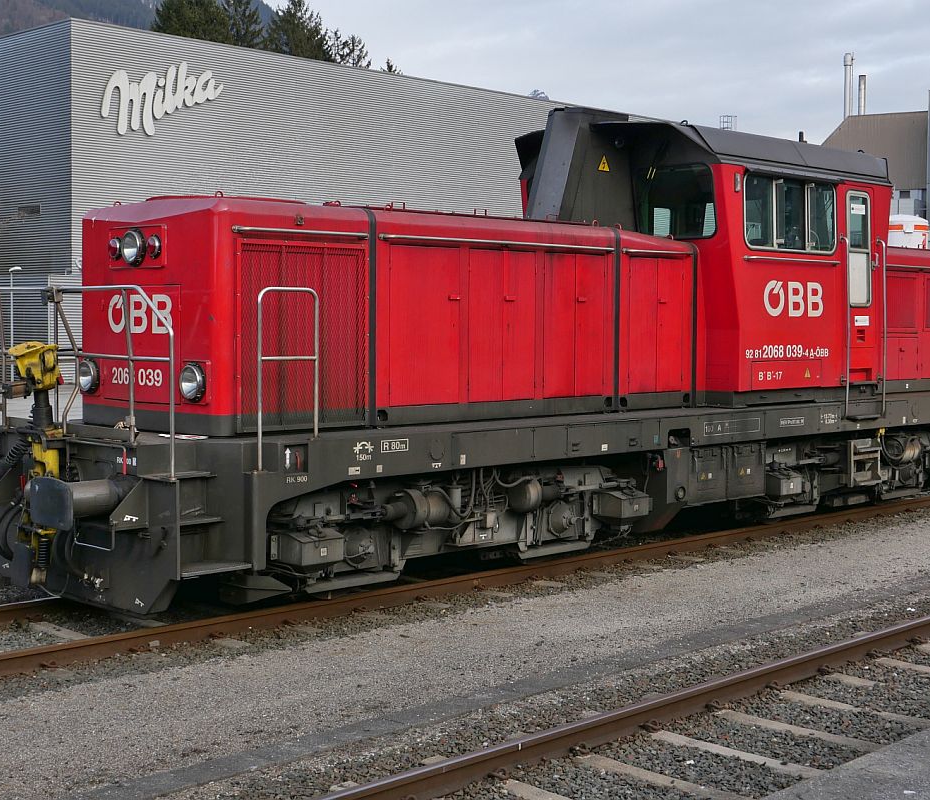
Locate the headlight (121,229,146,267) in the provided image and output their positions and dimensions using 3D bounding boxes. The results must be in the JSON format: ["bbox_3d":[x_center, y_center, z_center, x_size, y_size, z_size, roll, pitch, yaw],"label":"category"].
[{"bbox_3d":[-2.675,-1.229,9.936,0.306,0.306,0.100,4,5,45],"label":"headlight"}]

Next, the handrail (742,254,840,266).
[{"bbox_3d":[3.560,-1.504,13.328,1.790,0.060,0.090,-3,5,-40],"label":"handrail"}]

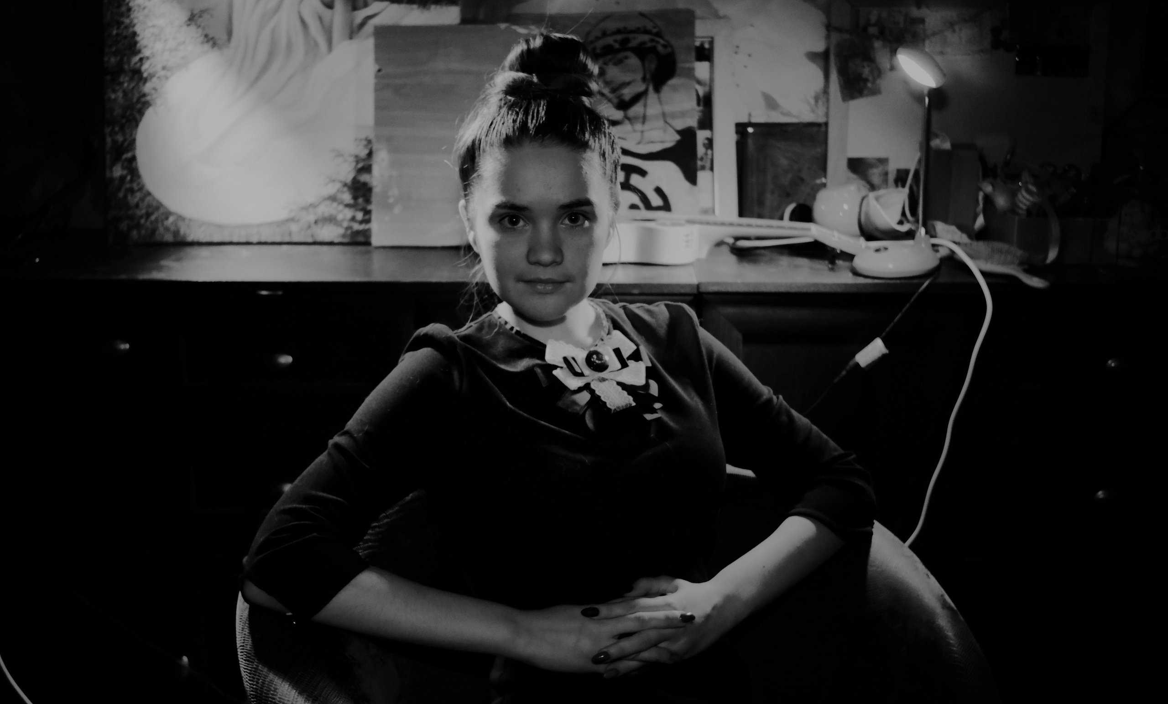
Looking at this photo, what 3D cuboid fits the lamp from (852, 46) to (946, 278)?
[{"bbox_3d":[0.466,-0.283,1.966,0.143,0.330,0.127,-3,12,-15],"label":"lamp"}]

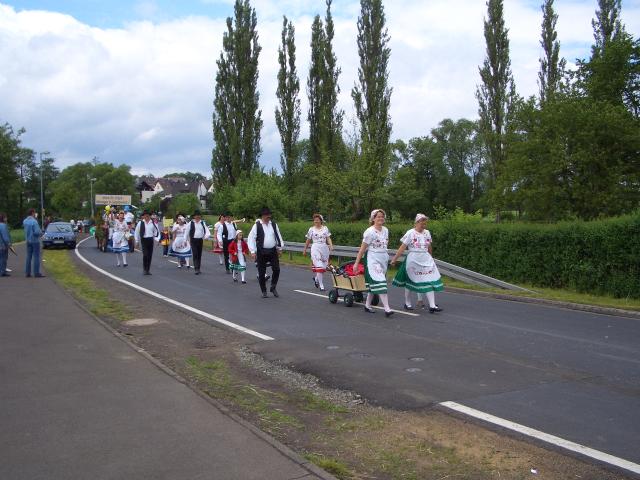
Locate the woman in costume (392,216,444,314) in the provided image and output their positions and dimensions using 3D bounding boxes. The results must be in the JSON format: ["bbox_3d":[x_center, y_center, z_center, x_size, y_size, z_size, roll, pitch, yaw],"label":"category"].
[{"bbox_3d":[1.672,0.382,11.100,0.700,1.660,0.620,-1,2,-33],"label":"woman in costume"}]

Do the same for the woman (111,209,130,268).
[{"bbox_3d":[-6.304,-0.038,20.500,0.600,1.720,0.480,-1,2,-20],"label":"woman"}]

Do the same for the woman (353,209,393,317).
[{"bbox_3d":[0.856,0.359,10.550,0.580,1.680,0.500,-2,3,-38],"label":"woman"}]

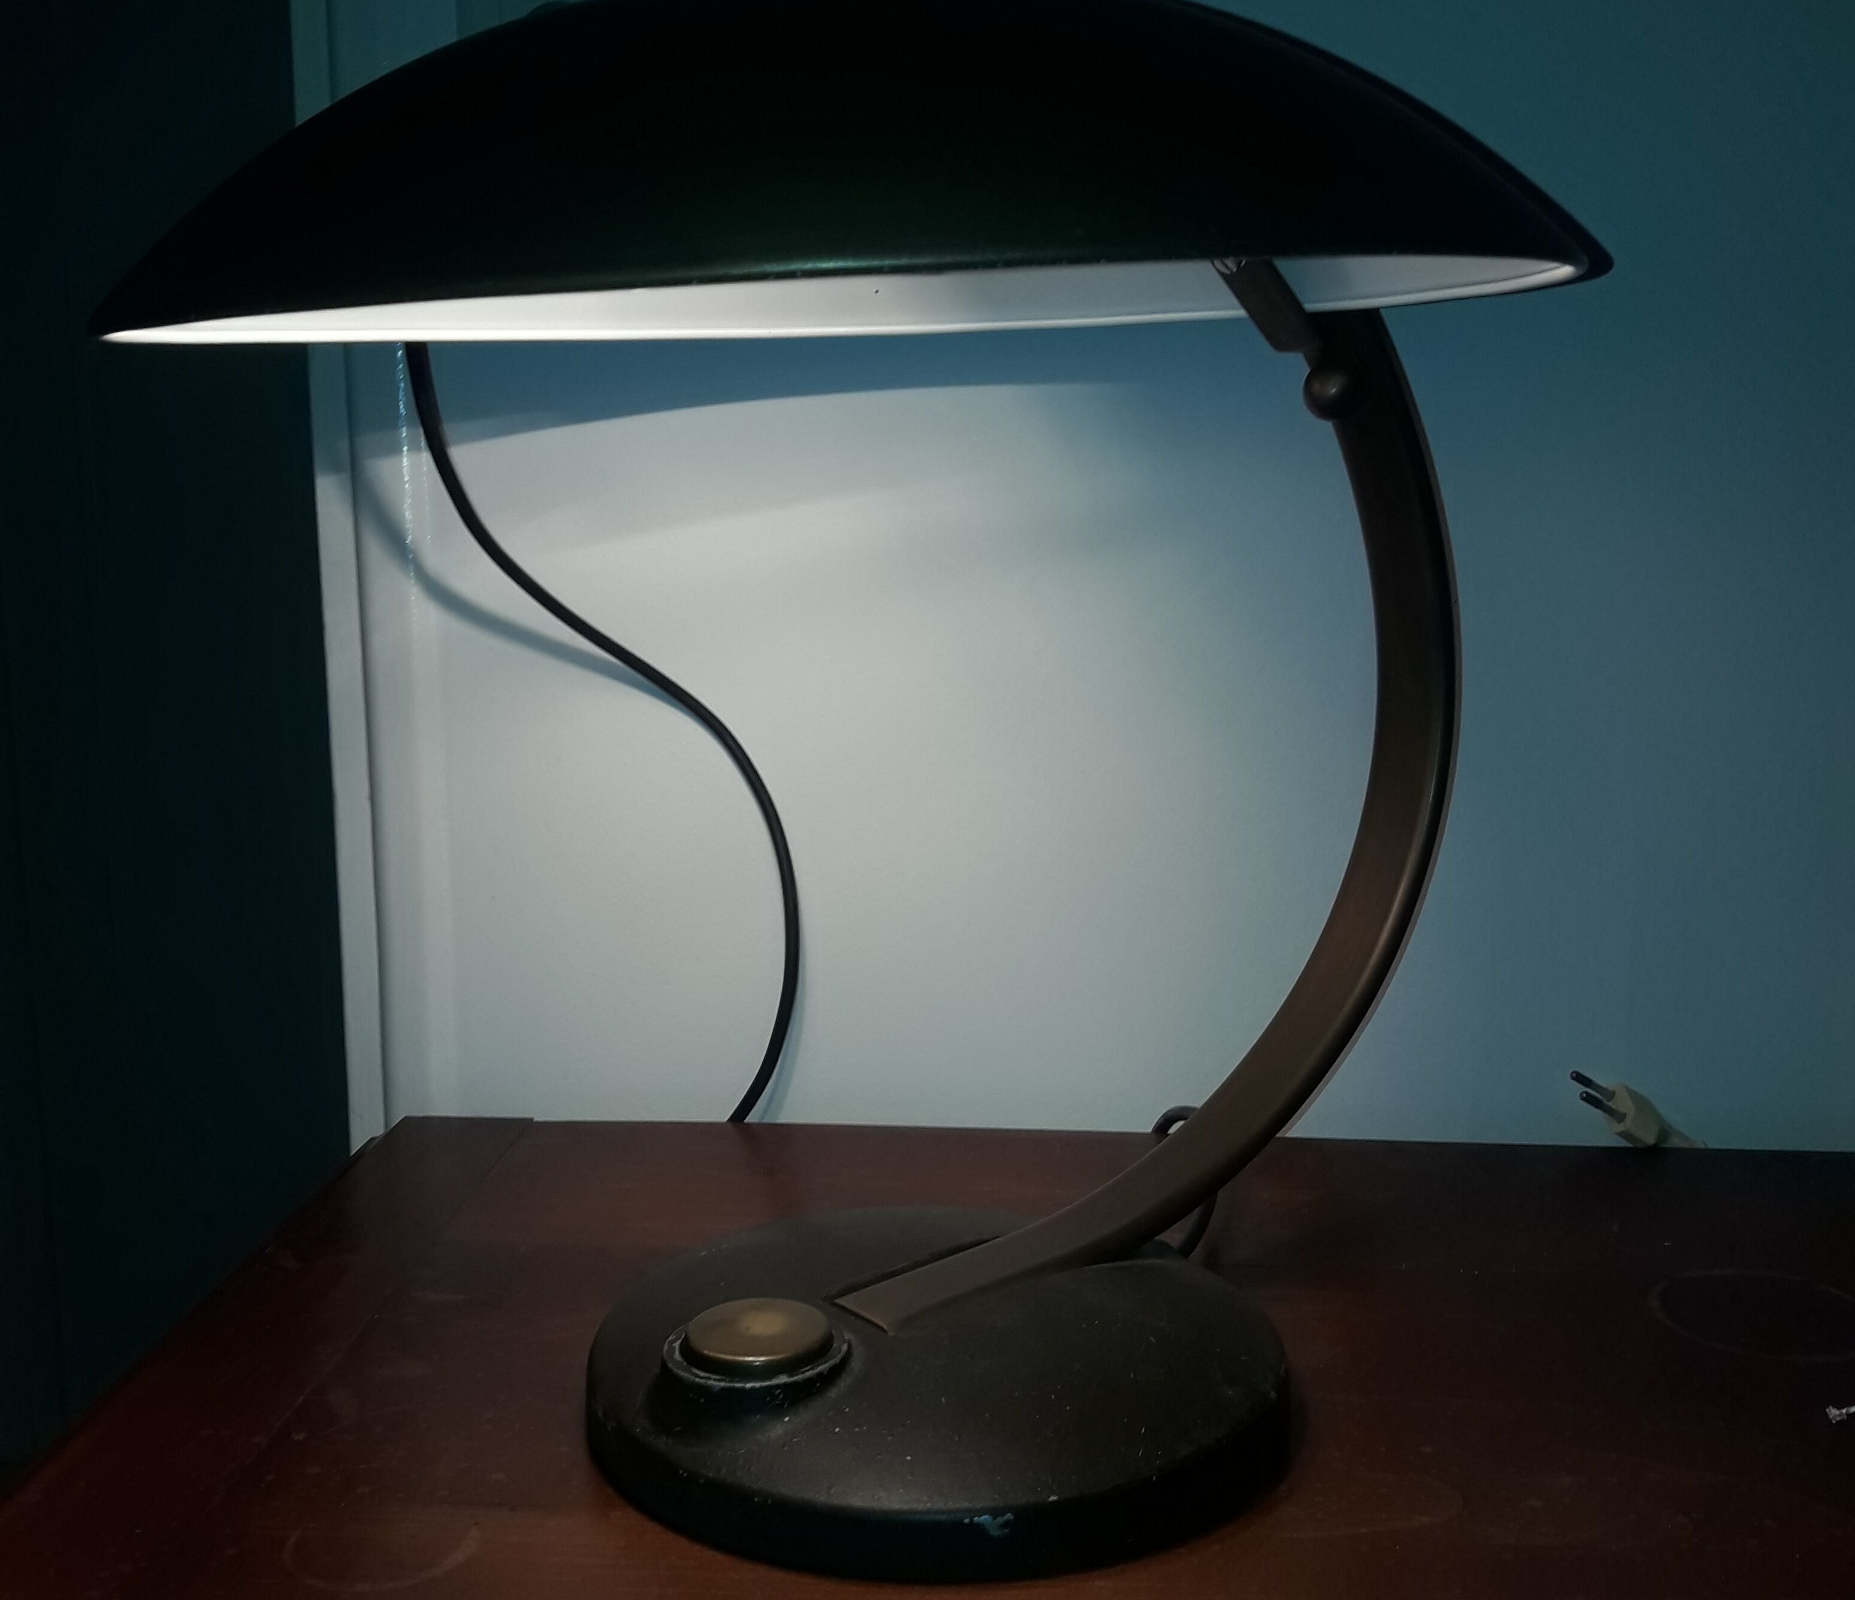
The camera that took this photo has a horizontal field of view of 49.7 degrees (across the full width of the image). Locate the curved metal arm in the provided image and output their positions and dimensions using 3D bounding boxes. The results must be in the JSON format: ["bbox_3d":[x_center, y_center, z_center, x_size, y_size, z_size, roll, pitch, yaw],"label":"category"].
[{"bbox_3d":[0.074,-0.007,0.615,0.232,0.295,0.030,-7,11,-34],"label":"curved metal arm"}]

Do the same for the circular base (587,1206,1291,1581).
[{"bbox_3d":[0.003,0.158,0.592,0.207,0.038,0.207,0,9,0],"label":"circular base"}]

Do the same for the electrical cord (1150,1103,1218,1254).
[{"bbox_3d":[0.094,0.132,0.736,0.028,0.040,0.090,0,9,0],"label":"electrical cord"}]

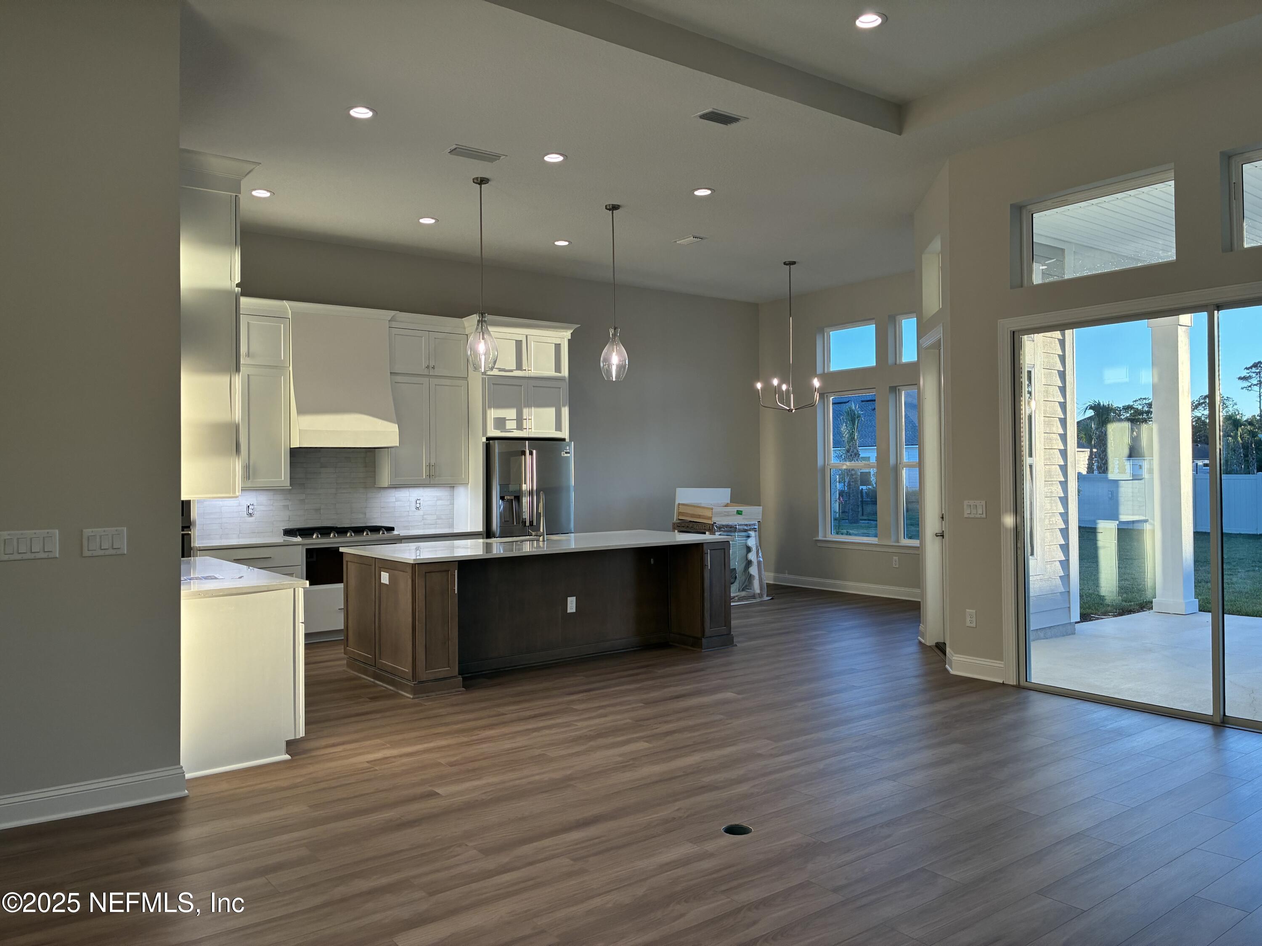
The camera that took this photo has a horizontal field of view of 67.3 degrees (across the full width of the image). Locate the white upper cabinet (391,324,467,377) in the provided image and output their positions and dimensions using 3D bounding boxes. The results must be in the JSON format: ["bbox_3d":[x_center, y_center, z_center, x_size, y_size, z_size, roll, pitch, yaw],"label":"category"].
[{"bbox_3d":[-2.059,-1.160,9.357,0.840,0.460,0.345,0,0,-37],"label":"white upper cabinet"}]

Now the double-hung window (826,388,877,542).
[{"bbox_3d":[2.718,-0.078,11.422,0.080,1.820,0.890,0,0,-37],"label":"double-hung window"}]

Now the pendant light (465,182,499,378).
[{"bbox_3d":[-1.144,-1.512,7.286,0.234,1.486,0.234,-1,0,0],"label":"pendant light"}]

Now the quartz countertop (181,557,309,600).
[{"bbox_3d":[-2.572,0.598,5.591,0.650,0.035,2.115,-1,0,-37],"label":"quartz countertop"}]

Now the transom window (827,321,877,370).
[{"bbox_3d":[2.748,-1.526,11.646,0.090,0.575,0.900,-1,0,-37],"label":"transom window"}]

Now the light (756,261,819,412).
[{"bbox_3d":[1.676,-1.430,9.966,0.670,1.564,0.670,0,0,10],"label":"light"}]

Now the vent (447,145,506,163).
[{"bbox_3d":[-1.092,-2.247,6.701,0.400,0.020,0.180,-1,0,-37],"label":"vent"}]

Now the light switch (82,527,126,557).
[{"bbox_3d":[-2.331,0.312,4.192,0.173,0.122,0.012,0,0,-37],"label":"light switch"}]

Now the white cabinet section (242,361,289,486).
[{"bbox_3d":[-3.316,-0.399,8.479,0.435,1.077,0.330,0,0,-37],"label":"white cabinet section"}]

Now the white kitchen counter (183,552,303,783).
[{"bbox_3d":[-2.569,1.037,5.592,0.650,0.914,2.110,-1,0,-37],"label":"white kitchen counter"}]

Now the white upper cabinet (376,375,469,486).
[{"bbox_3d":[-2.056,-0.407,9.362,0.840,1.055,0.345,0,0,-37],"label":"white upper cabinet"}]

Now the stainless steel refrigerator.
[{"bbox_3d":[-1.158,0.593,9.844,0.910,1.795,0.780,-1,0,-37],"label":"stainless steel refrigerator"}]

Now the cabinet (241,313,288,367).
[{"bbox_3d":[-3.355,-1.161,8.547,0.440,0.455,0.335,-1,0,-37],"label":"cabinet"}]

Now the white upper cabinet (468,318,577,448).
[{"bbox_3d":[-1.226,-0.949,9.947,1.140,1.220,0.680,-1,0,-37],"label":"white upper cabinet"}]

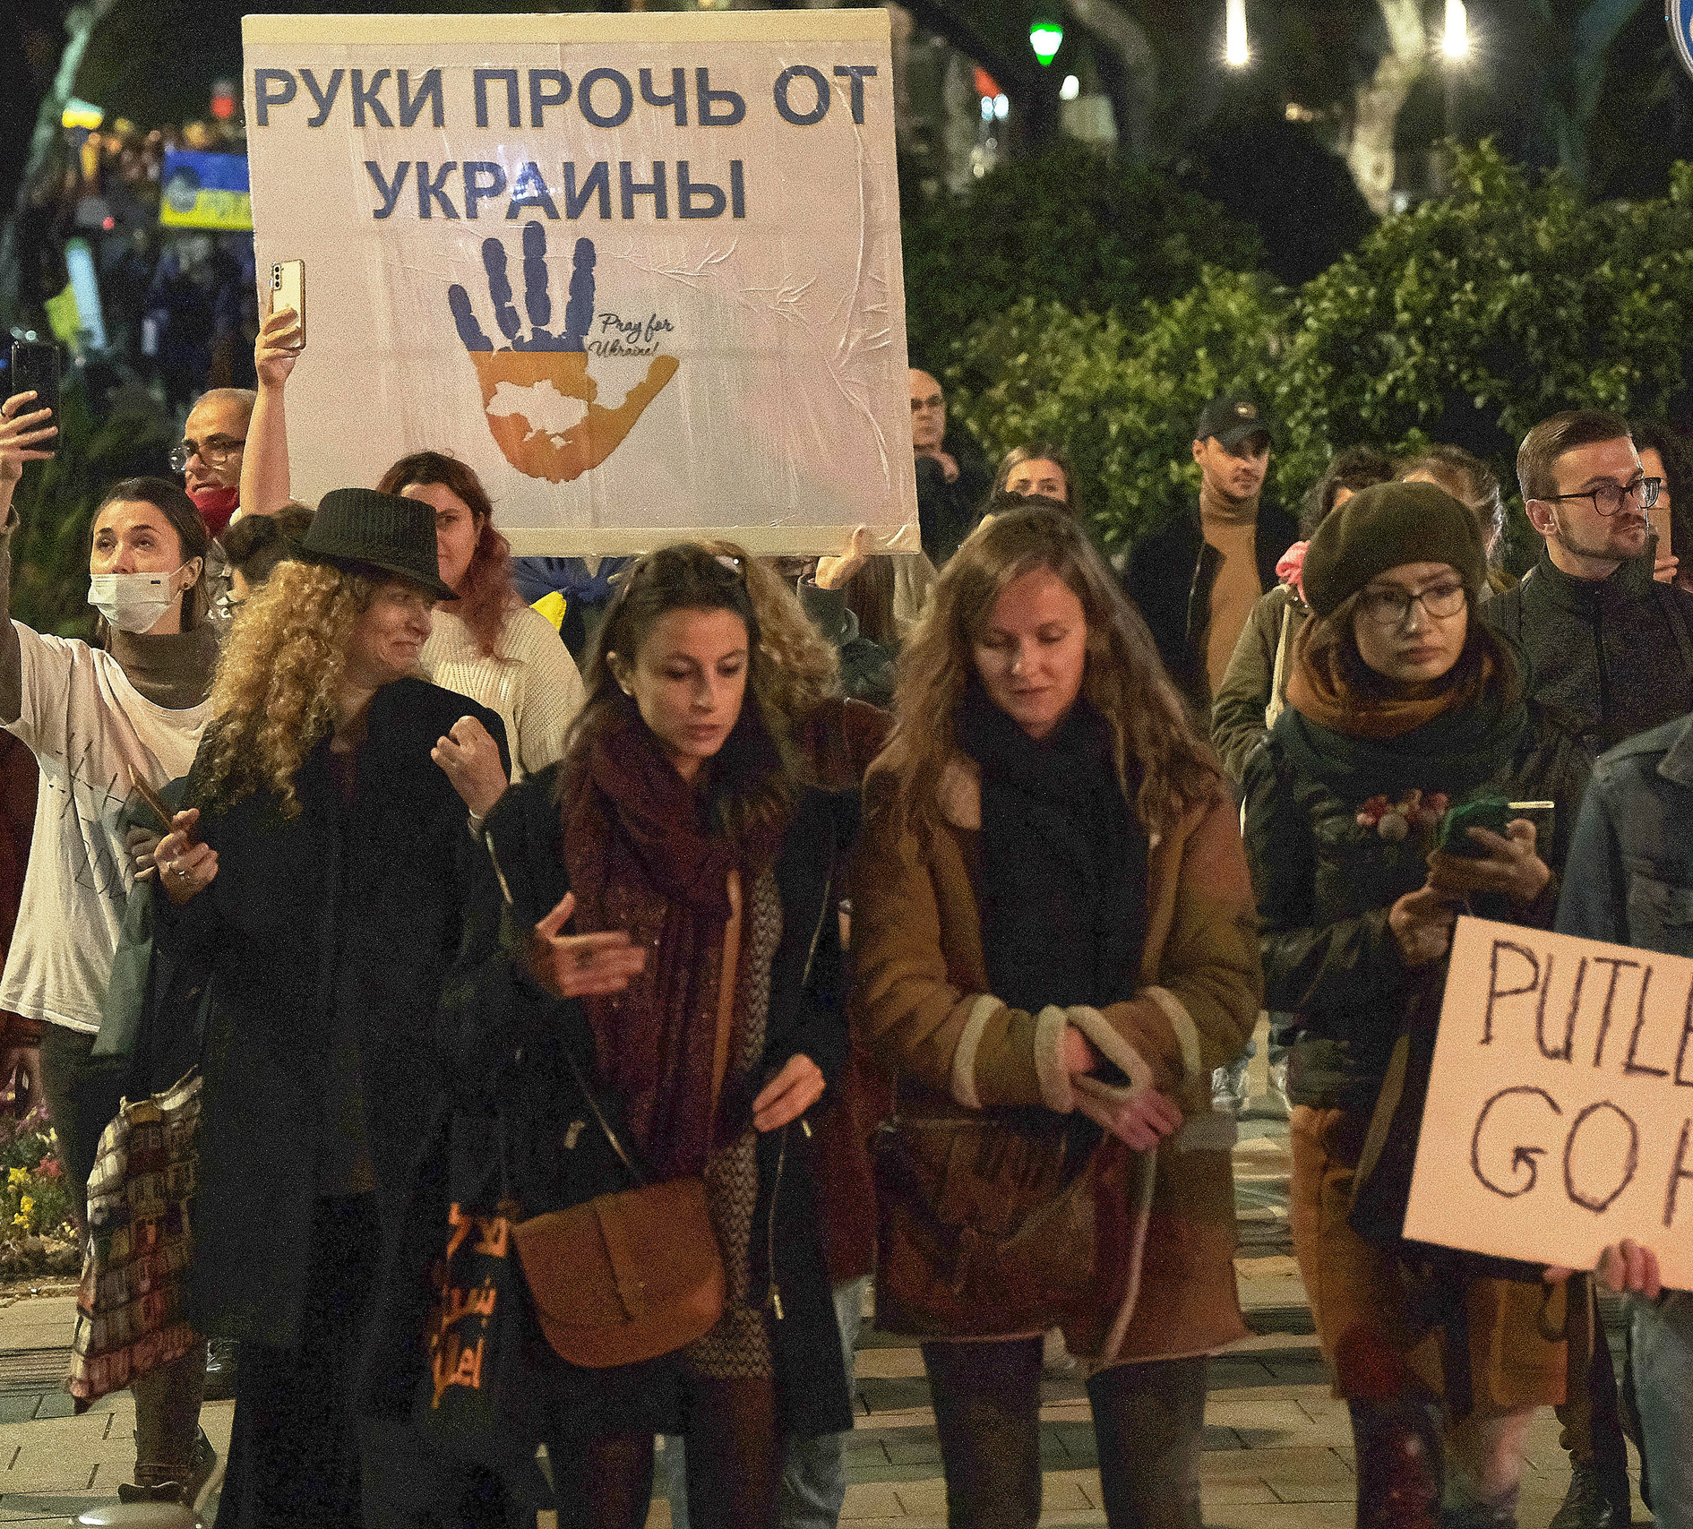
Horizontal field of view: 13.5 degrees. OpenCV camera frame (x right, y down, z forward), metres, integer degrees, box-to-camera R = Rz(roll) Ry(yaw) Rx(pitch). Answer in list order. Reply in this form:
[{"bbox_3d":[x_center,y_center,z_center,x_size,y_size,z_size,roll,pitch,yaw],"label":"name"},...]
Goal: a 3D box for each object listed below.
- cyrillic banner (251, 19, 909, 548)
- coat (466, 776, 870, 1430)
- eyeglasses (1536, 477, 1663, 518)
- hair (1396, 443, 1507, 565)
[{"bbox_3d":[-0.481,-0.869,12.900,1.180,0.980,0.020,-1,-2,0],"label":"cyrillic banner"},{"bbox_3d":[-0.200,0.364,7.700,0.440,0.740,0.330,-1,4,-14],"label":"coat"},{"bbox_3d":[1.204,-0.428,11.400,0.140,0.048,0.145,-16,8,-42],"label":"eyeglasses"},{"bbox_3d":[1.127,-0.479,13.300,0.220,0.270,0.230,2,4,30],"label":"hair"}]

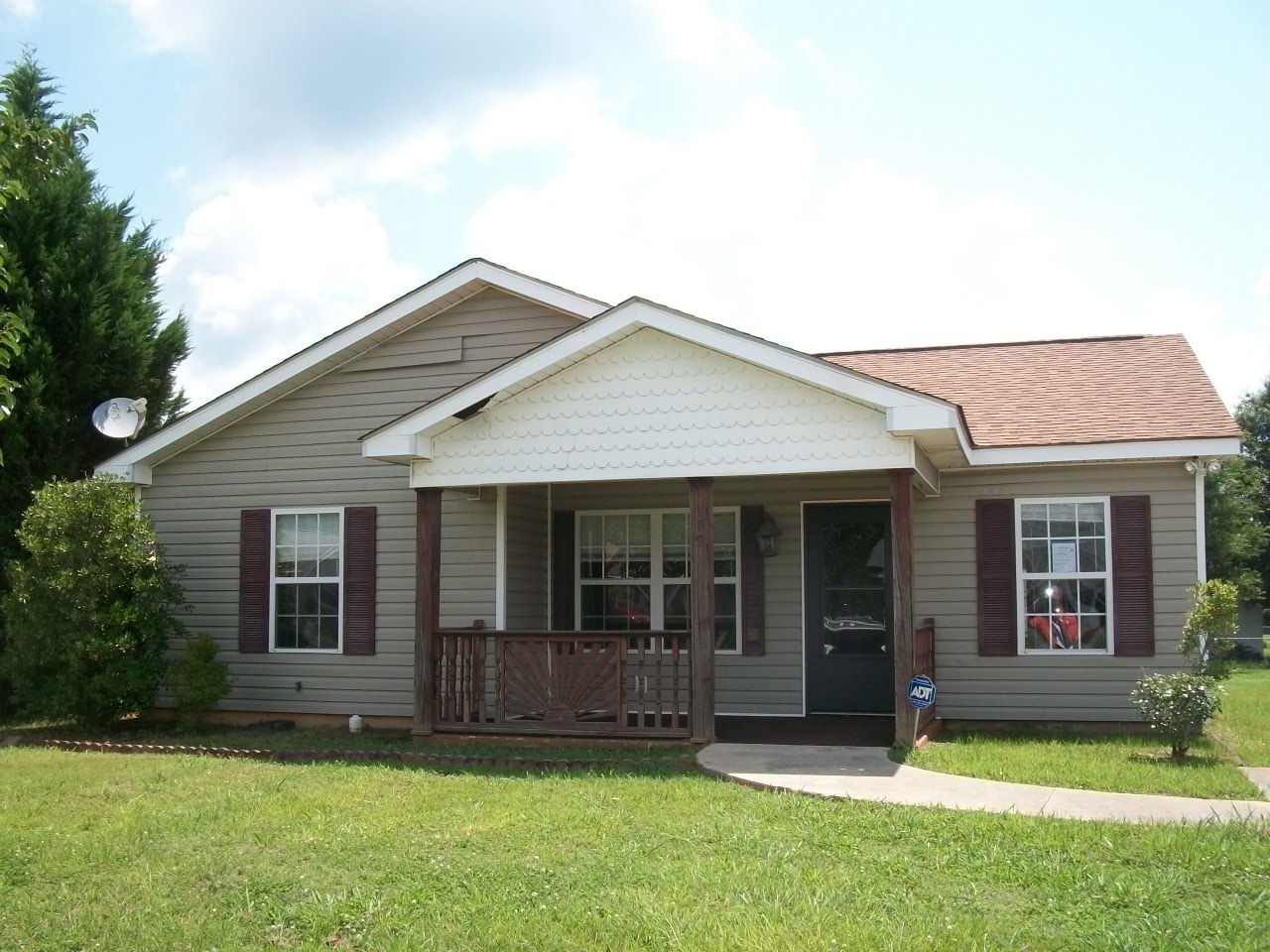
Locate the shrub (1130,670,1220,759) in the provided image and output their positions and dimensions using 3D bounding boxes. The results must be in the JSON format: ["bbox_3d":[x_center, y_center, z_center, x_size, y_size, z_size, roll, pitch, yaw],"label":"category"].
[{"bbox_3d":[4.115,1.825,8.942,0.720,0.700,0.680,-2,-6,19],"label":"shrub"}]

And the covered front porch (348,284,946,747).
[{"bbox_3d":[0.454,0.517,10.767,5.130,3.700,2.780,-2,-6,19],"label":"covered front porch"}]

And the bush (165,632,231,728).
[{"bbox_3d":[-4.458,2.080,11.976,0.660,1.000,0.620,-2,-6,19],"label":"bush"}]

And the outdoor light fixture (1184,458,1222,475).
[{"bbox_3d":[5.107,-0.085,10.557,0.330,0.160,0.200,-2,-6,19],"label":"outdoor light fixture"}]

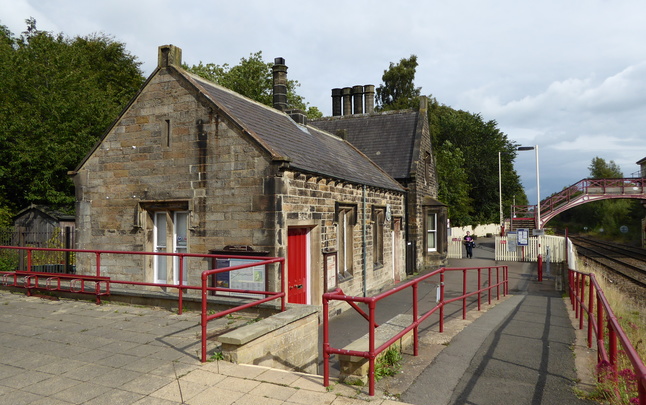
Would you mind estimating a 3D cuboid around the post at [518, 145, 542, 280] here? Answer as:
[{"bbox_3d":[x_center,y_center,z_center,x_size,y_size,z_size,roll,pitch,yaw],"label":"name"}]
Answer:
[{"bbox_3d":[8.034,0.412,17.322,0.800,5.210,0.260,-1,-2,23],"label":"post"}]

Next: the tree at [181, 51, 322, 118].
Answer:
[{"bbox_3d":[-5.320,-3.708,32.896,10.500,14.680,10.500,-1,-2,23],"label":"tree"}]

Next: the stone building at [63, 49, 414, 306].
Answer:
[{"bbox_3d":[-1.171,-0.504,14.672,5.700,6.980,11.500,-1,-2,23],"label":"stone building"}]

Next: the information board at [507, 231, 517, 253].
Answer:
[{"bbox_3d":[10.447,2.191,24.756,0.580,1.130,0.070,-1,-2,23],"label":"information board"}]

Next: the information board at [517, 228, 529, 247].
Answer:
[{"bbox_3d":[10.990,1.924,24.604,0.690,0.990,0.080,-1,-2,23],"label":"information board"}]

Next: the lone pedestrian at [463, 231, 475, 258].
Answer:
[{"bbox_3d":[8.700,2.513,26.563,0.600,1.630,0.400,-1,-2,21],"label":"lone pedestrian"}]

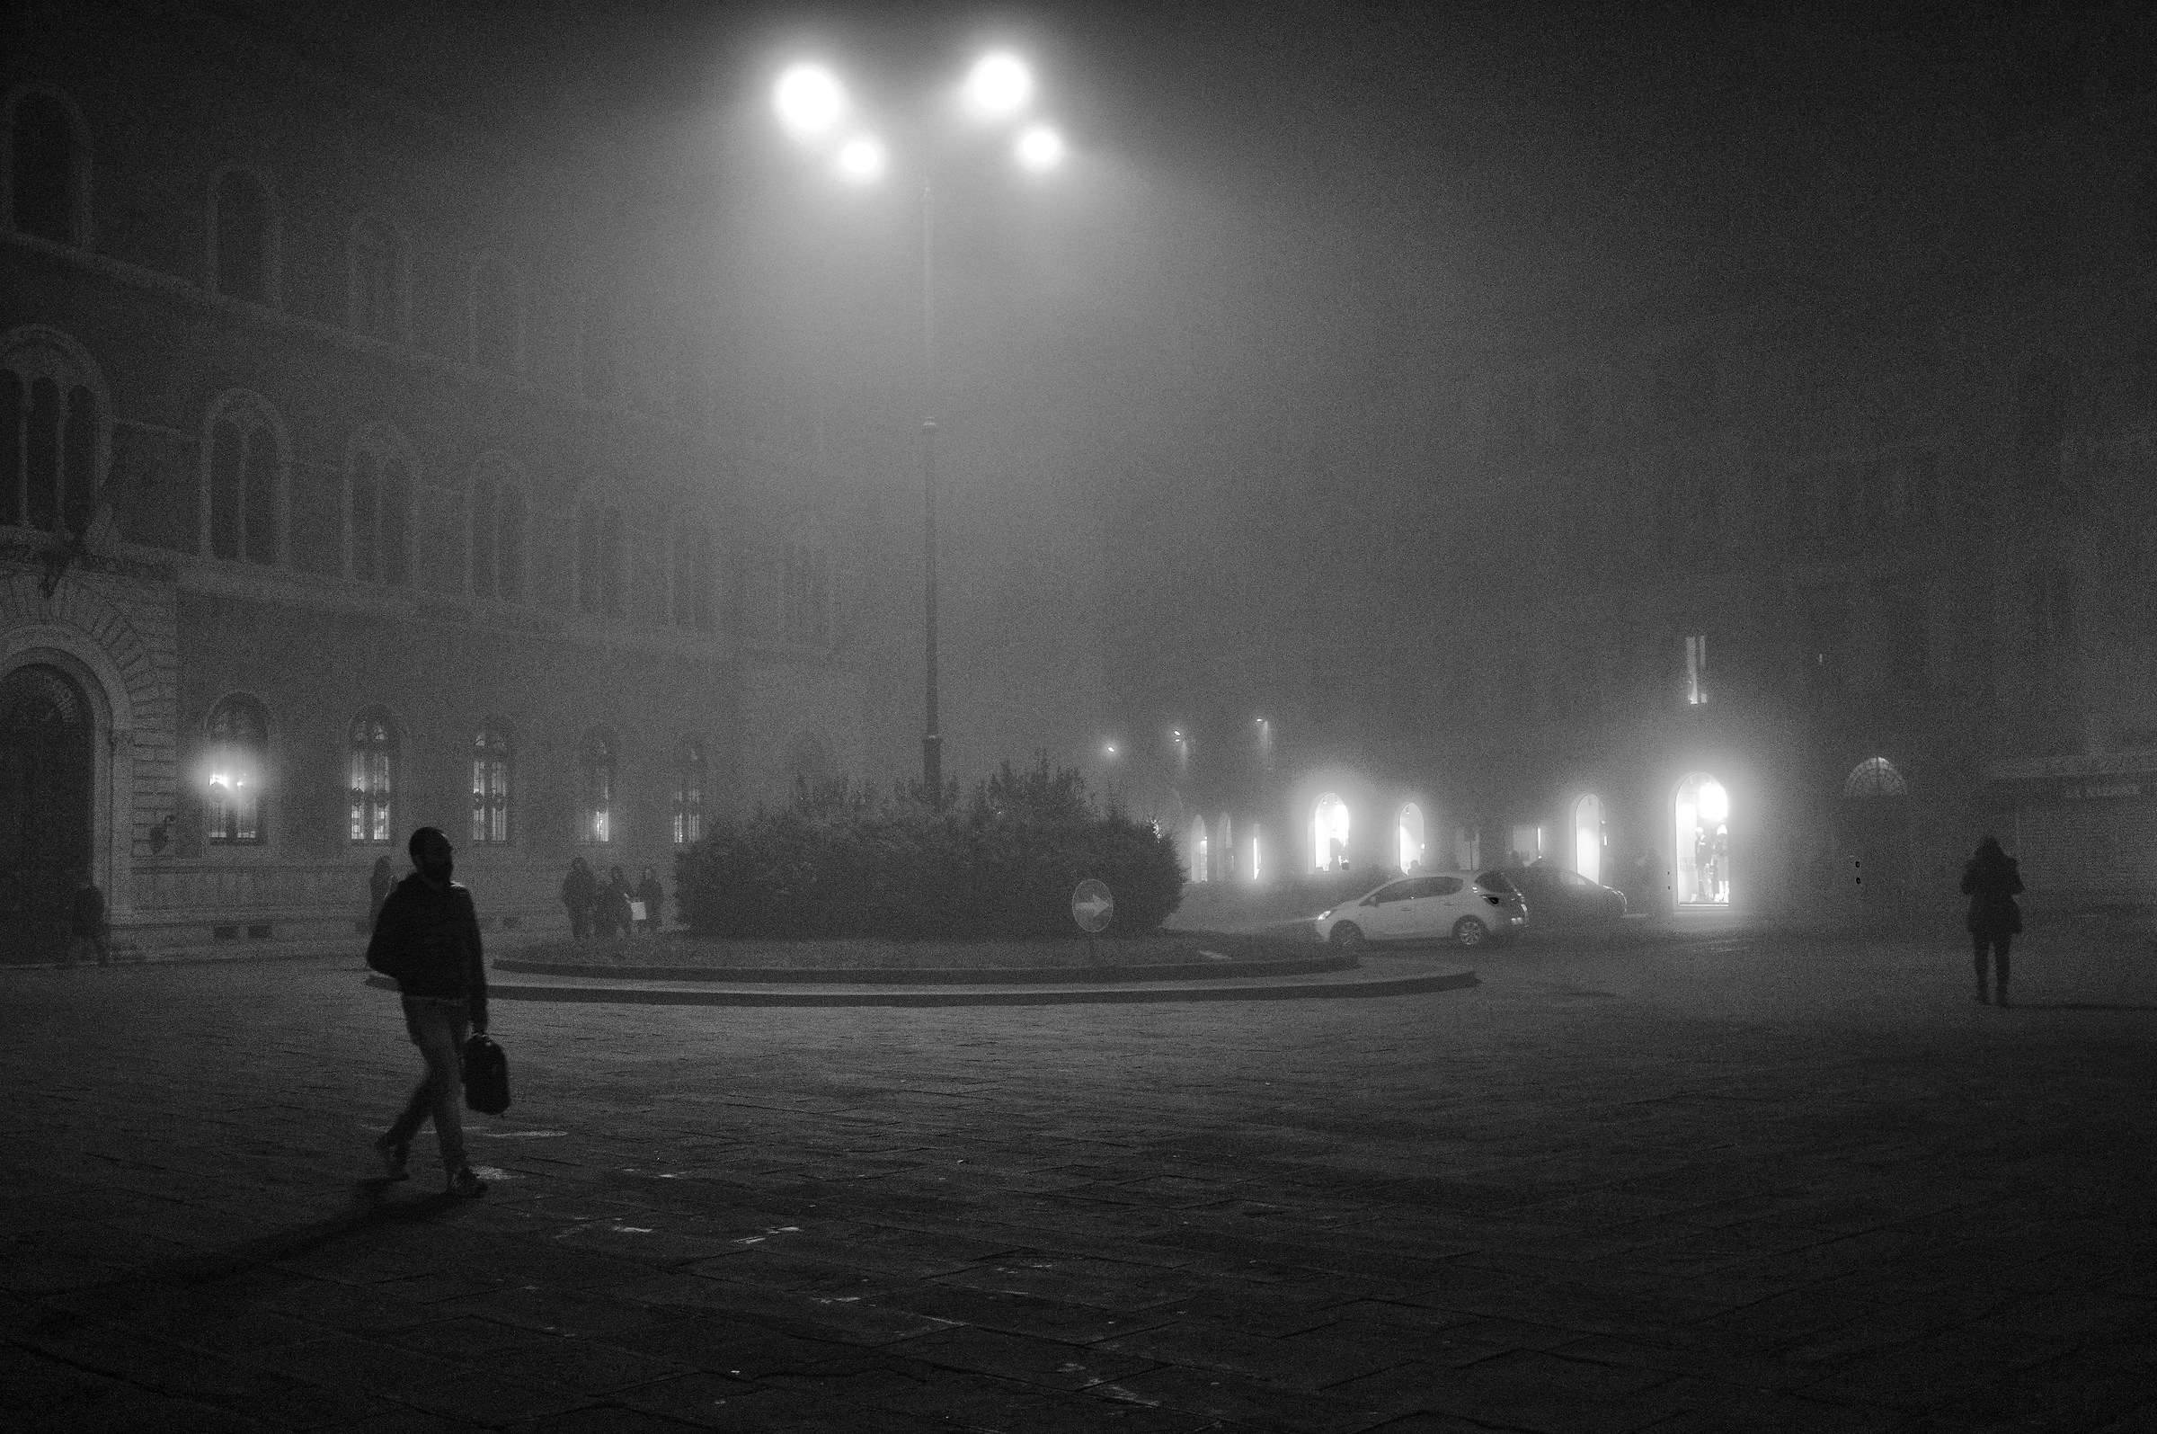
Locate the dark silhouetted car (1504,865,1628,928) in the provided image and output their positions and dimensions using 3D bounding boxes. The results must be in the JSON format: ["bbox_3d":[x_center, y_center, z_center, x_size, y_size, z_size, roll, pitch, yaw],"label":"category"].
[{"bbox_3d":[10.681,4.193,54.500,4.150,1.460,1.740,-2,-4,17],"label":"dark silhouetted car"}]

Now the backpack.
[{"bbox_3d":[-2.893,1.746,11.400,0.250,0.400,0.170,1,-4,-23],"label":"backpack"}]

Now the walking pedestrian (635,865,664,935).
[{"bbox_3d":[-10.231,4.414,55.800,0.550,1.660,0.420,0,-4,-3],"label":"walking pedestrian"}]

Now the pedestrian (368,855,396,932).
[{"bbox_3d":[-13.880,3.700,46.500,0.420,1.720,0.500,1,-4,-24],"label":"pedestrian"}]

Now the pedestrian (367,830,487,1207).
[{"bbox_3d":[-3.128,1.401,11.300,0.520,1.740,0.550,-4,-5,38],"label":"pedestrian"}]

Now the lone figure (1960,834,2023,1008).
[{"bbox_3d":[9.242,2.076,23.600,0.580,1.710,0.420,-1,-4,5],"label":"lone figure"}]

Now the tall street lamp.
[{"bbox_3d":[-2.139,-2.822,33.300,3.200,12.100,3.200,-1,-4,10],"label":"tall street lamp"}]

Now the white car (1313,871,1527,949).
[{"bbox_3d":[6.493,3.571,44.200,4.000,1.460,1.730,-3,-4,34],"label":"white car"}]

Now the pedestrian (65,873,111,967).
[{"bbox_3d":[-17.447,3.534,41.000,0.700,1.660,0.520,1,-4,-23],"label":"pedestrian"}]

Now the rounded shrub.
[{"bbox_3d":[-2.108,2.018,33.000,7.000,2.400,6.600,0,-4,-3],"label":"rounded shrub"}]

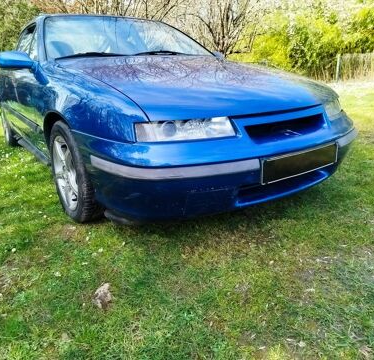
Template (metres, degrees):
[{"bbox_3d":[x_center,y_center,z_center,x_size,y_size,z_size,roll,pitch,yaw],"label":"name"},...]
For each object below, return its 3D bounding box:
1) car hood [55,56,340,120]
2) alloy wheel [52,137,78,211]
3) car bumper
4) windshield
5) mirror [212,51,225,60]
[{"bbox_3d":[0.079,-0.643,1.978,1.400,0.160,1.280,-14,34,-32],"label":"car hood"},{"bbox_3d":[-0.596,-0.045,1.875,0.180,0.430,0.430,-14,22,-32],"label":"alloy wheel"},{"bbox_3d":[0.372,-0.109,1.724,1.670,0.360,0.570,-14,22,-32],"label":"car bumper"},{"bbox_3d":[-0.452,-1.137,2.616,1.380,0.130,0.820,-14,48,-32],"label":"windshield"},{"bbox_3d":[0.297,-1.119,3.051,0.210,0.110,0.130,-14,22,-32],"label":"mirror"}]

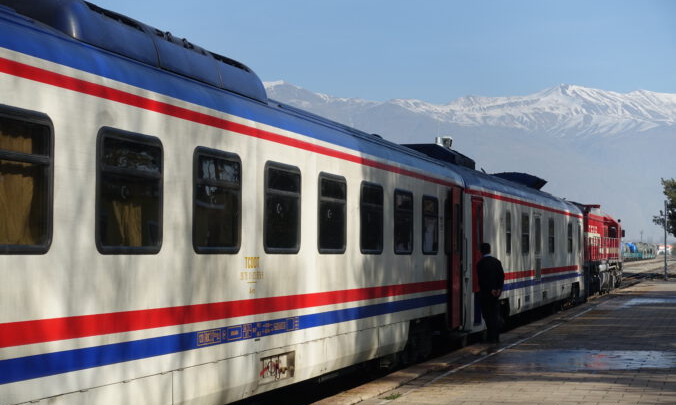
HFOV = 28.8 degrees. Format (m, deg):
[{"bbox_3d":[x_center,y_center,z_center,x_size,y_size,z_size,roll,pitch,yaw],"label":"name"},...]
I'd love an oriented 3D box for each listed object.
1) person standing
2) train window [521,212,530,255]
[{"bbox_3d":[2.671,1.580,22.950,0.540,1.740,0.380,2,-3,-42],"label":"person standing"},{"bbox_3d":[4.626,0.796,32.498,0.080,1.020,1.300,-1,-2,16],"label":"train window"}]

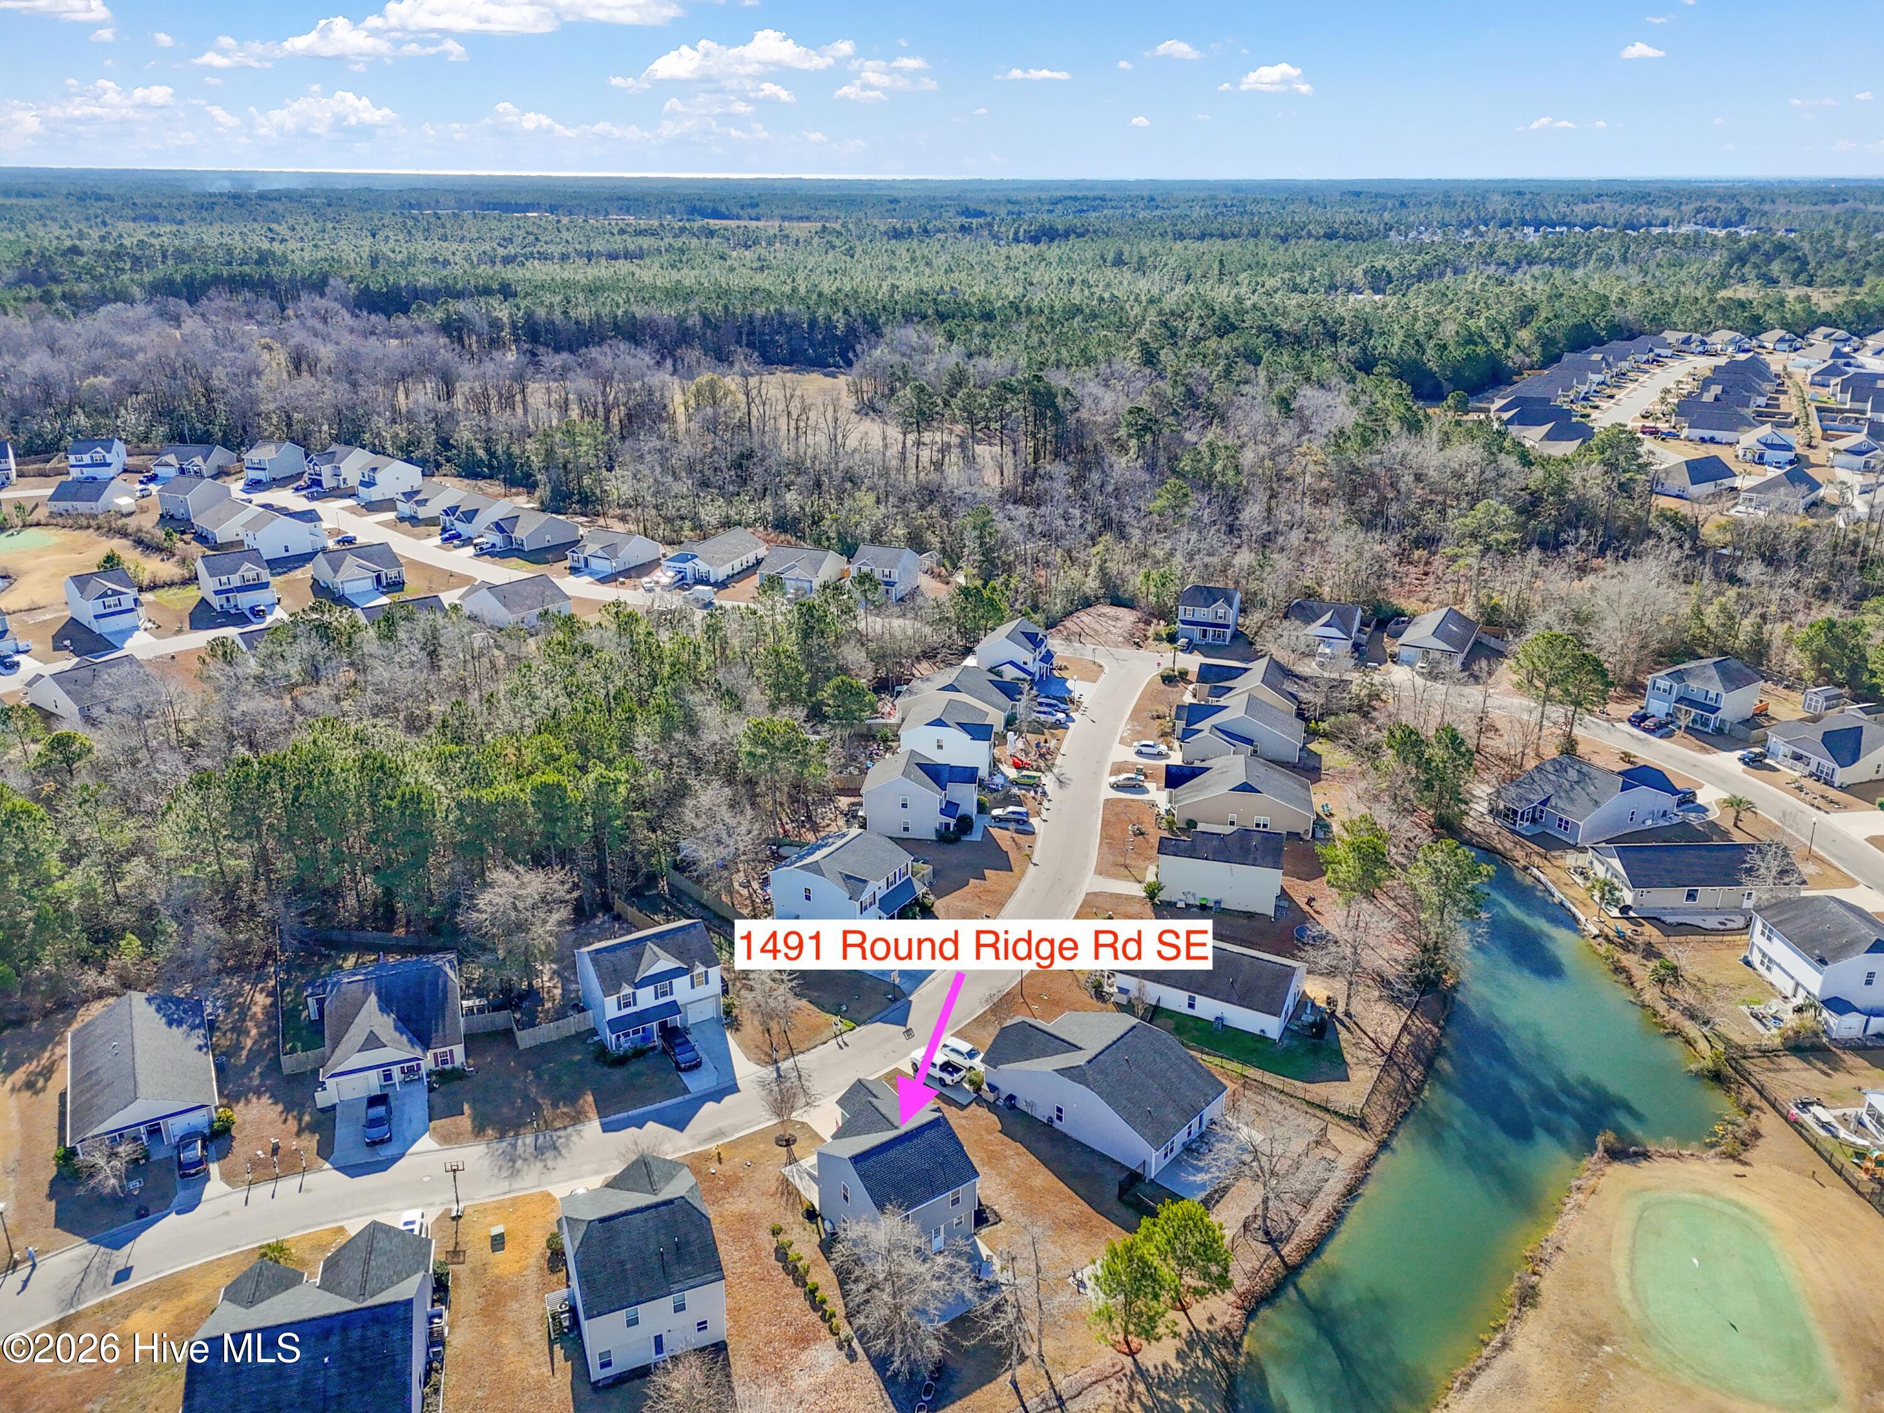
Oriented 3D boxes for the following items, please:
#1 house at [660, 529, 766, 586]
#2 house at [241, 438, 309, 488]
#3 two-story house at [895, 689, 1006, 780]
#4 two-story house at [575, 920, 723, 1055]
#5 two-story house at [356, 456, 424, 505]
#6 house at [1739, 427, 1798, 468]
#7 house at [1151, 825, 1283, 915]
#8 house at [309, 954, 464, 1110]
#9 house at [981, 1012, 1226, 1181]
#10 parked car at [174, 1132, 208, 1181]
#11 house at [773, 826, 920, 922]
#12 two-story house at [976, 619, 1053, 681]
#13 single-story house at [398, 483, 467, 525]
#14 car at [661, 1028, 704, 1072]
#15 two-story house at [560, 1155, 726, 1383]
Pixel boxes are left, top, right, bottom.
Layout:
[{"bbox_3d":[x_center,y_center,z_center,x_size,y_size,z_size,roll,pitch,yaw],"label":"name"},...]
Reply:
[{"bbox_3d":[-43.900,-29.800,253.010,12.360,5.610,18.320,9,24,19],"label":"house"},{"bbox_3d":[-165.530,-61.400,324.270,7.880,8.120,12.140,7,23,15],"label":"house"},{"bbox_3d":[1.347,3.705,175.815,12.400,7.900,9.300,5,23,11],"label":"two-story house"},{"bbox_3d":[-26.780,24.860,120.460,10.600,7.840,10.090,-12,25,-27],"label":"two-story house"},{"bbox_3d":[-131.680,-54.650,311.180,8.680,8.100,12.690,19,29,38],"label":"two-story house"},{"bbox_3d":[230.770,-73.530,364.530,13.580,6.600,18.750,13,25,27],"label":"house"},{"bbox_3d":[30.390,16.520,141.610,12.770,7.800,8.870,6,23,13],"label":"house"},{"bbox_3d":[-50.378,27.581,120.070,11.647,6.415,17.470,-8,24,-20],"label":"house"},{"bbox_3d":[13.330,30.250,108.190,17.150,5.750,10.390,19,29,37],"label":"house"},{"bbox_3d":[-60.650,35.945,105.851,1.850,1.600,4.640,-12,25,-27],"label":"parked car"},{"bbox_3d":[-9.490,18.050,134.140,12.400,7.800,10.250,13,26,29],"label":"house"},{"bbox_3d":[11.720,-8.968,203.481,10.500,7.900,9.400,7,23,15],"label":"two-story house"},{"bbox_3d":[-113.110,-47.100,293.870,10.000,5.550,16.000,16,27,33],"label":"single-story house"},{"bbox_3d":[-23.163,30.174,115.995,1.950,1.750,4.850,-12,25,-27],"label":"car"},{"bbox_3d":[-21.189,37.996,91.473,9.400,8.100,12.700,-8,24,-21],"label":"two-story house"}]

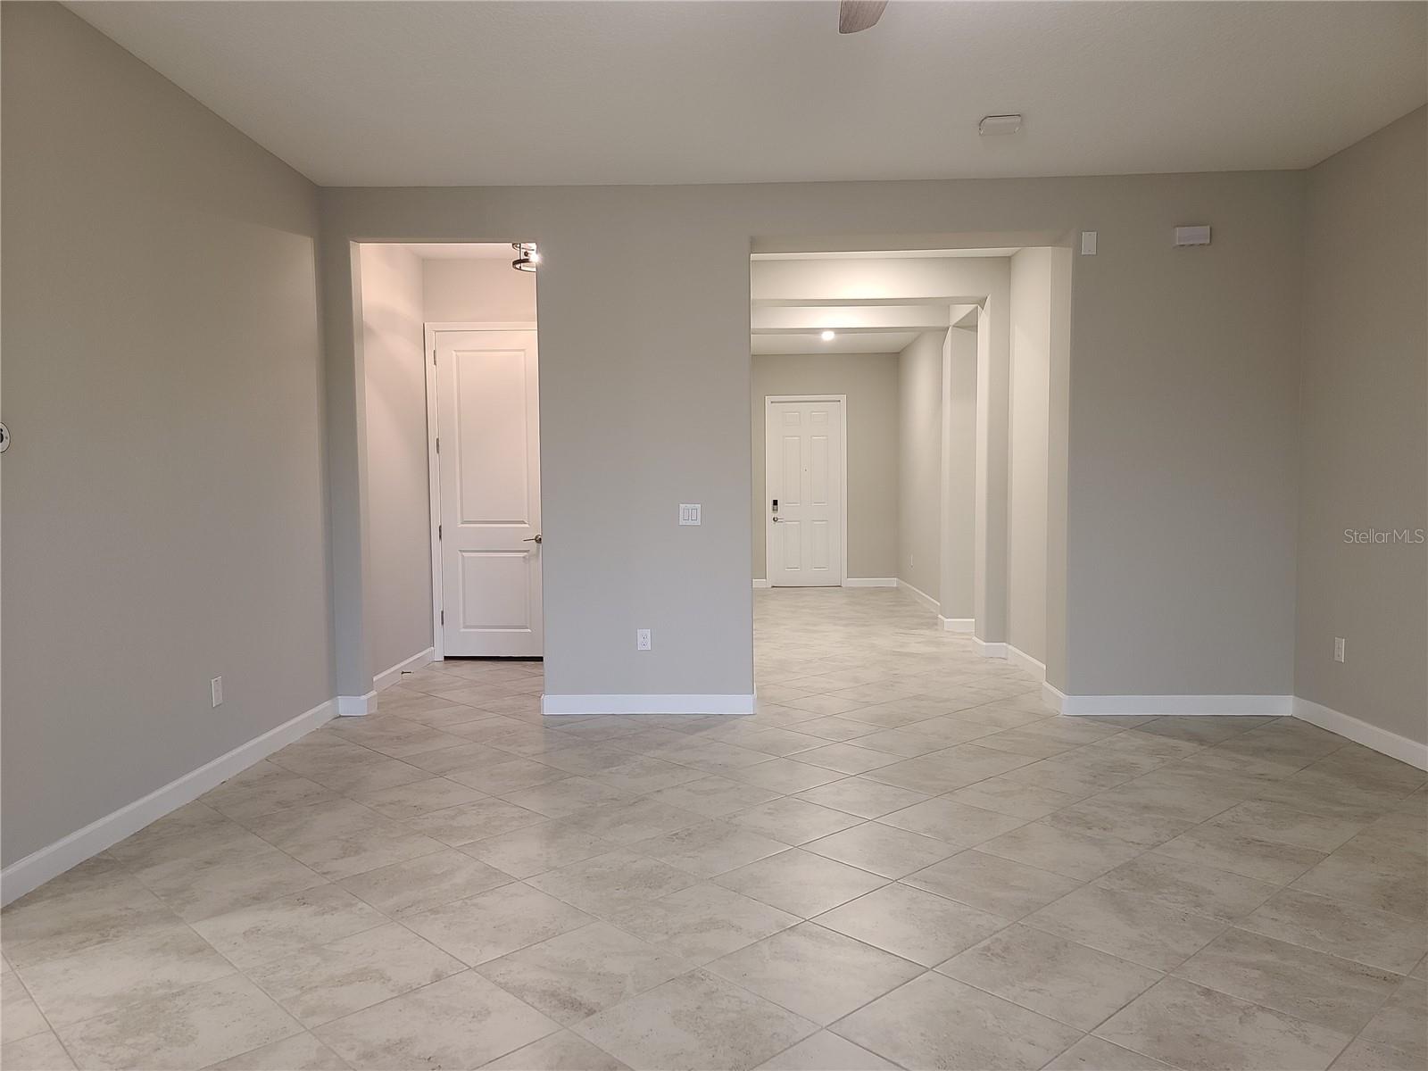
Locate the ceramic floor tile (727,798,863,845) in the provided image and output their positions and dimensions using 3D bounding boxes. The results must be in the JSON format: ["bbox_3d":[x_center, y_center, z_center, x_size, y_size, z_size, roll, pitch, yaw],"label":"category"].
[{"bbox_3d":[0.309,1.115,4.011,0.438,0.010,0.438,-3,4,-43],"label":"ceramic floor tile"}]

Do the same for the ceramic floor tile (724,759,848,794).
[{"bbox_3d":[0.322,1.105,4.718,0.445,0.010,0.445,-3,4,-44],"label":"ceramic floor tile"}]

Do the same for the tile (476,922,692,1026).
[{"bbox_3d":[-0.354,1.198,2.834,0.445,0.010,0.445,-3,4,-44],"label":"tile"}]

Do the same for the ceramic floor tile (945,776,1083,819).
[{"bbox_3d":[1.252,1.096,4.292,0.438,0.010,0.438,-3,4,-43],"label":"ceramic floor tile"}]

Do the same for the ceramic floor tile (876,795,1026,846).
[{"bbox_3d":[0.934,1.126,4.043,0.441,0.010,0.441,-3,4,-44],"label":"ceramic floor tile"}]

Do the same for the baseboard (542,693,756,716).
[{"bbox_3d":[-0.383,0.990,6.018,1.252,0.115,0.015,0,3,2],"label":"baseboard"}]

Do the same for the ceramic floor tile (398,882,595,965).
[{"bbox_3d":[-0.664,1.186,3.158,0.445,0.010,0.445,-3,4,-44],"label":"ceramic floor tile"}]

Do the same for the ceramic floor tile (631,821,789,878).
[{"bbox_3d":[-0.011,1.130,3.710,0.438,0.010,0.438,-3,4,-43],"label":"ceramic floor tile"}]

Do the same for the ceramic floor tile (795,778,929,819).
[{"bbox_3d":[0.631,1.117,4.395,0.445,0.010,0.445,-3,4,-44],"label":"ceramic floor tile"}]

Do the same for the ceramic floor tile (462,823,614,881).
[{"bbox_3d":[-0.649,1.157,3.791,0.445,0.010,0.445,-3,4,-44],"label":"ceramic floor tile"}]

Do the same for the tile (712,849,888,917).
[{"bbox_3d":[0.293,1.158,3.439,0.441,0.010,0.441,-3,4,-44],"label":"tile"}]

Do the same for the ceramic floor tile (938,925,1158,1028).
[{"bbox_3d":[0.905,1.184,2.788,0.441,0.010,0.441,-3,4,-44],"label":"ceramic floor tile"}]

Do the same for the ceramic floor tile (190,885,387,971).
[{"bbox_3d":[-1.285,1.181,3.146,0.441,0.010,0.441,-3,4,-44],"label":"ceramic floor tile"}]

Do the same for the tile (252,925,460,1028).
[{"bbox_3d":[-0.987,1.203,2.849,0.445,0.010,0.445,-3,4,-44],"label":"tile"}]

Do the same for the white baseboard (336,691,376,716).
[{"bbox_3d":[-2.086,0.974,6.006,0.190,0.115,0.150,0,3,1],"label":"white baseboard"}]

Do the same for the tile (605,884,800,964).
[{"bbox_3d":[-0.028,1.174,3.131,0.441,0.010,0.441,-3,4,-44],"label":"tile"}]

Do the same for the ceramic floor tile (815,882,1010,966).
[{"bbox_3d":[0.603,1.175,3.129,0.445,0.010,0.445,-3,4,-44],"label":"ceramic floor tile"}]

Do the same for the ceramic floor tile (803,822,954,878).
[{"bbox_3d":[0.611,1.127,3.690,0.438,0.010,0.438,-3,4,-43],"label":"ceramic floor tile"}]

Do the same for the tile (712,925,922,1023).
[{"bbox_3d":[0.278,1.187,2.810,0.441,0.010,0.441,-3,4,-44],"label":"tile"}]

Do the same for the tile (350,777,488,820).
[{"bbox_3d":[-1.269,1.133,4.438,0.445,0.010,0.445,-3,4,-44],"label":"tile"}]

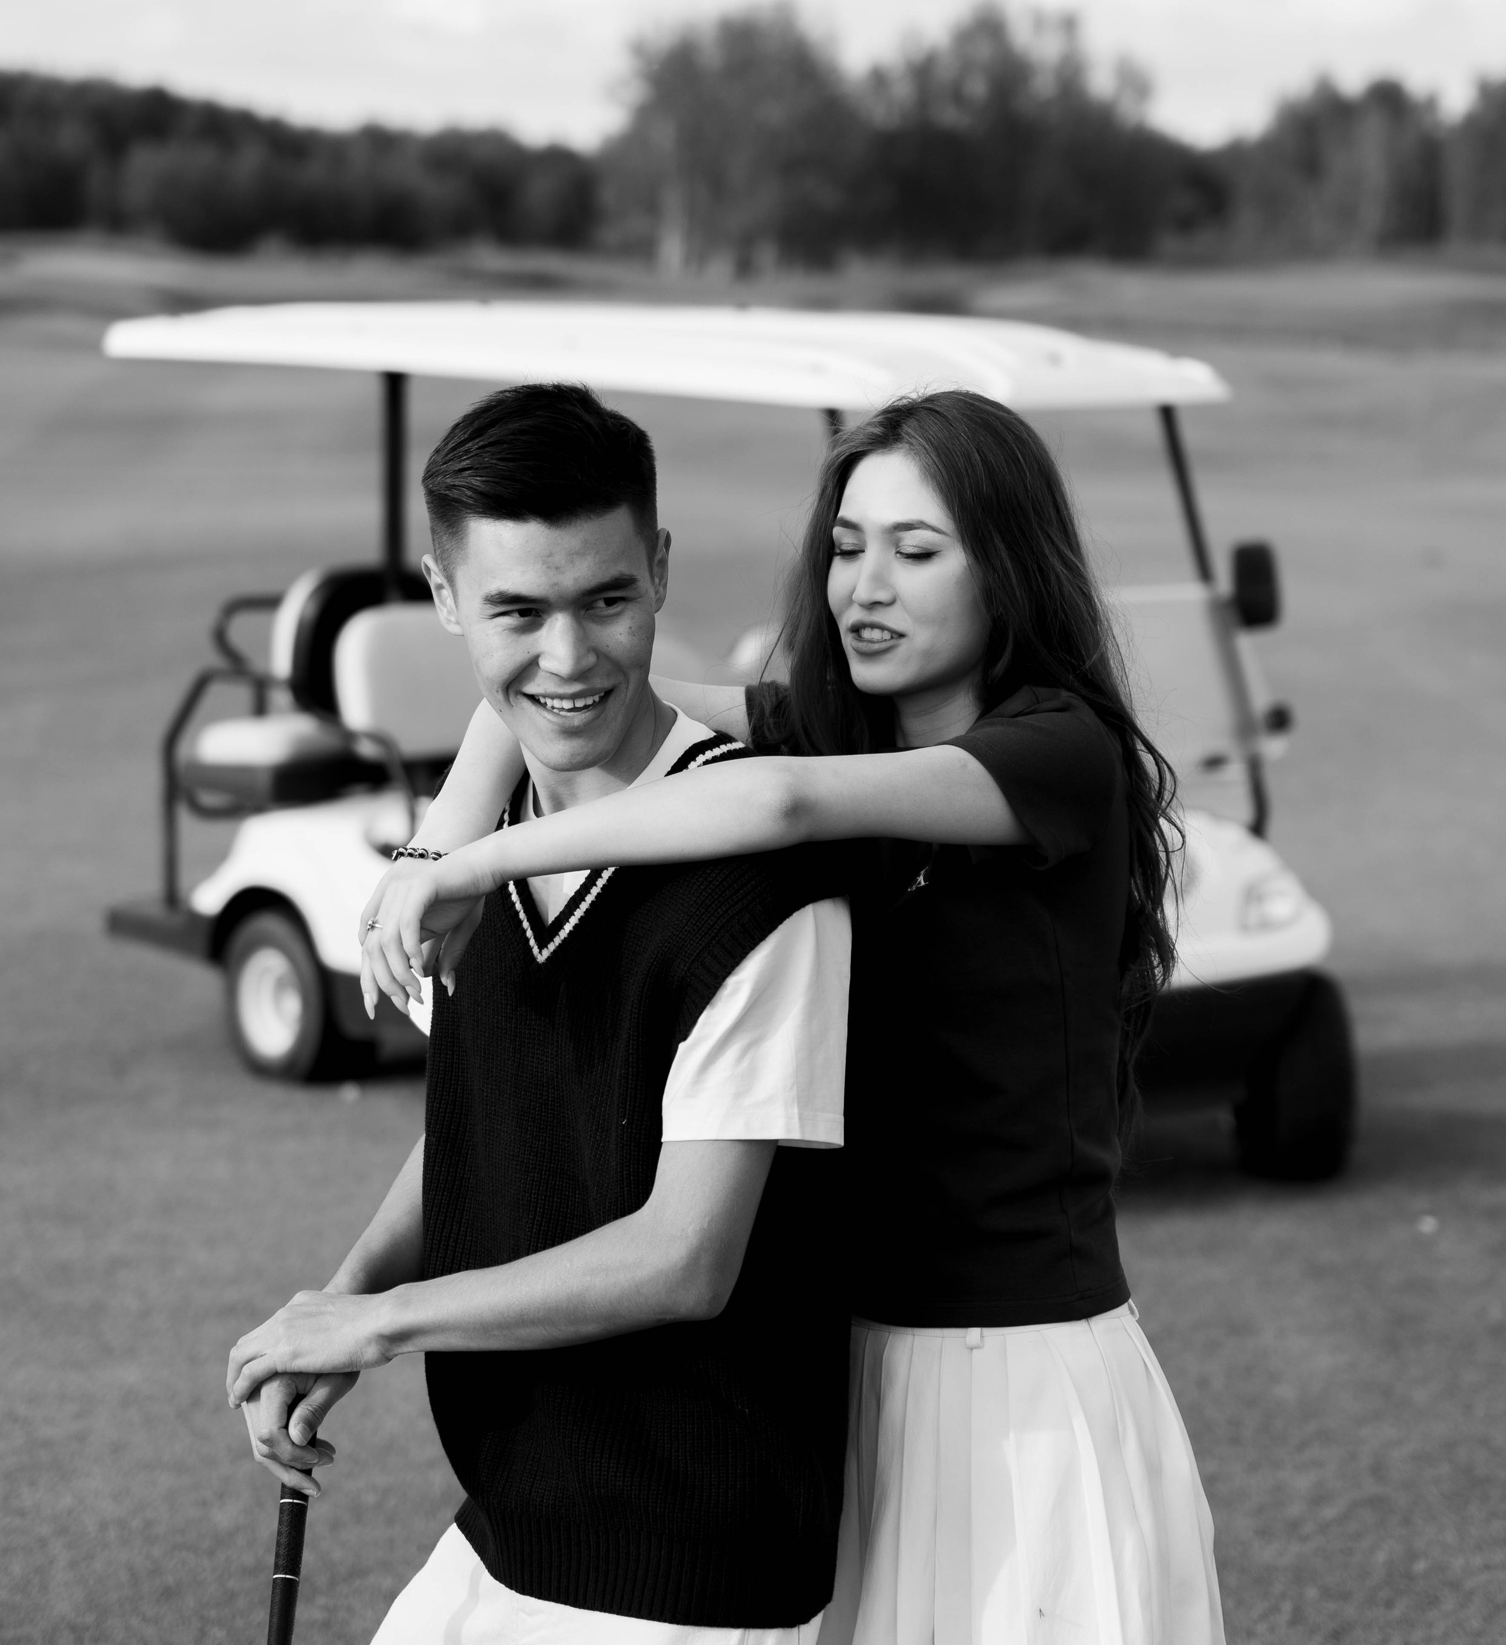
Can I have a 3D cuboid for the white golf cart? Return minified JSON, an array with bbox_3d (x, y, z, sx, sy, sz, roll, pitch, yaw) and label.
[{"bbox_3d":[-0.125,-0.249,10.617,1.220,1.940,3.620,-7,10,-42],"label":"white golf cart"}]

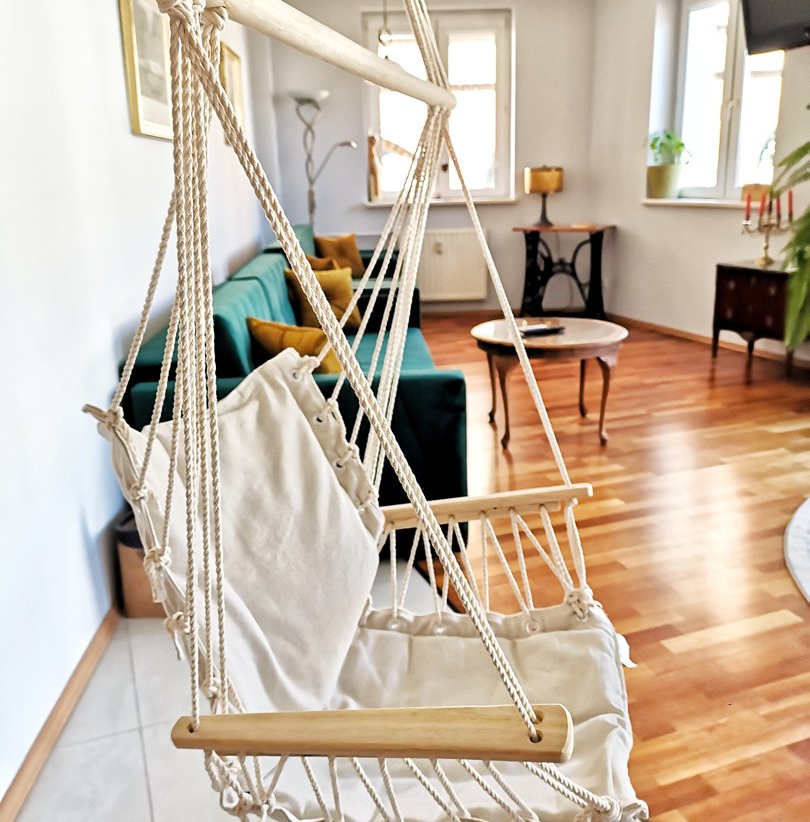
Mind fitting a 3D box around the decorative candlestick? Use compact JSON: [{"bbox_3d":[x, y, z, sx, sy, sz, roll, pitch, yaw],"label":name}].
[{"bbox_3d":[2.191,-1.117,5.128,0.312,0.444,0.292,4,17,19],"label":"decorative candlestick"}]

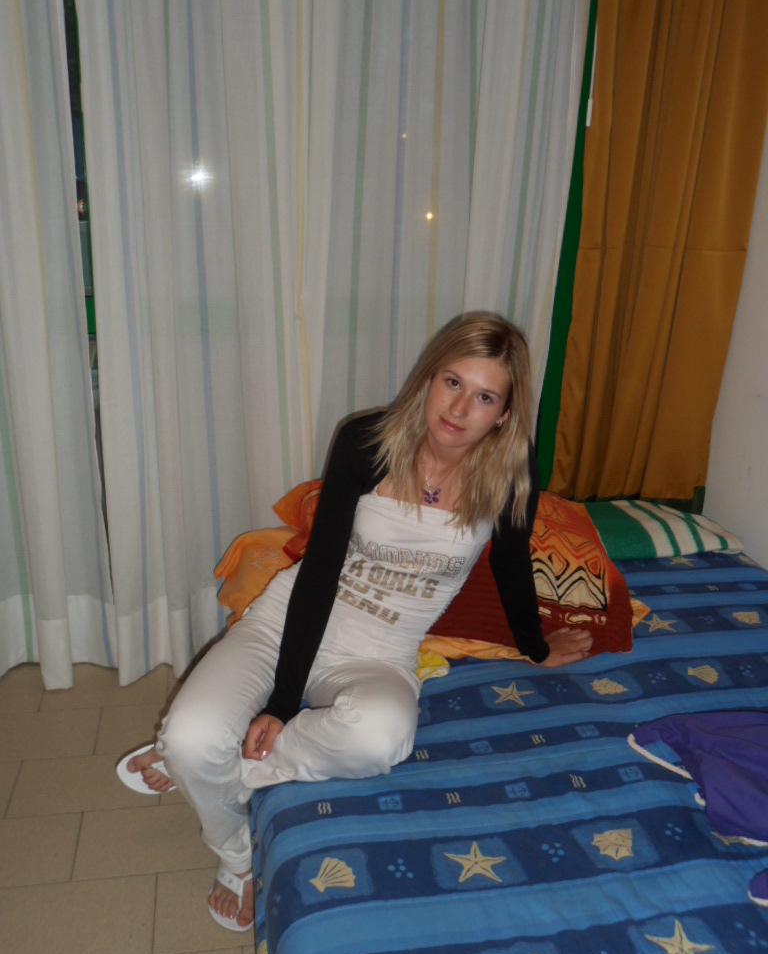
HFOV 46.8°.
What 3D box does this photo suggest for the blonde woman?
[{"bbox_3d":[-0.058,0.282,1.677,0.941,1.170,0.588,5,21,7],"label":"blonde woman"}]

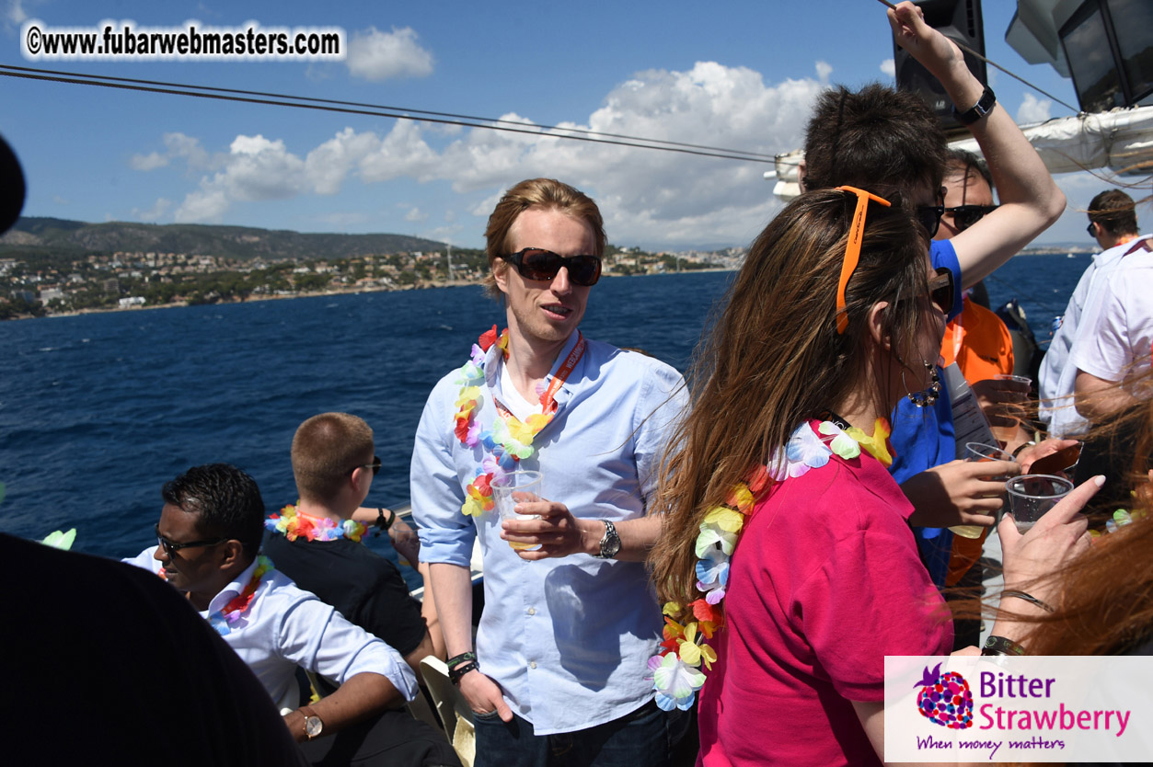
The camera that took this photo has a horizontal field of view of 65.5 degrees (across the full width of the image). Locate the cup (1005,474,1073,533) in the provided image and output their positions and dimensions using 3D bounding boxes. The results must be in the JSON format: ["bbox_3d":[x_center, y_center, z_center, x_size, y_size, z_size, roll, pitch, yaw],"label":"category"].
[{"bbox_3d":[0.584,0.179,1.131,0.077,0.105,0.077,-5,12,1],"label":"cup"}]

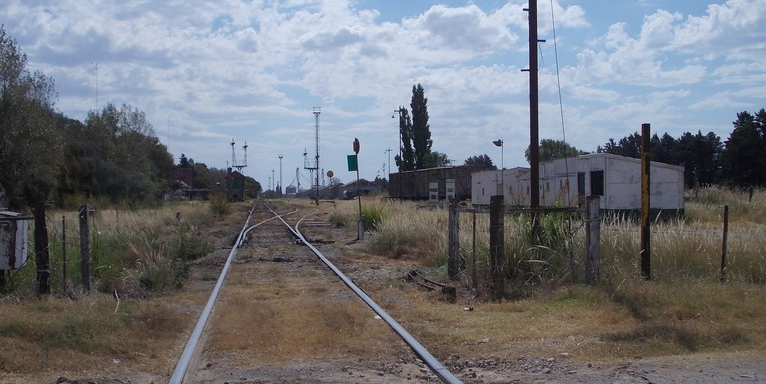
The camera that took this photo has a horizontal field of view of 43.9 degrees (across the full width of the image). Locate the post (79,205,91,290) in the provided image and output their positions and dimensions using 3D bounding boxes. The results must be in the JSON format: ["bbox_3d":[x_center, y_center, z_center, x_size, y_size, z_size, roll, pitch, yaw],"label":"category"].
[{"bbox_3d":[-3.964,0.748,12.650,0.115,1.164,0.115,-2,0,-8],"label":"post"}]

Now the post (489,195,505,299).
[{"bbox_3d":[1.404,0.683,11.670,0.165,1.271,0.150,0,0,-8],"label":"post"}]

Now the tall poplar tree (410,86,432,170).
[{"bbox_3d":[5.793,-7.317,145.000,3.400,18.445,3.400,0,0,-8],"label":"tall poplar tree"}]

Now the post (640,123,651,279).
[{"bbox_3d":[3.942,0.148,14.250,0.124,2.340,0.120,0,0,-8],"label":"post"}]

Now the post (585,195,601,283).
[{"bbox_3d":[3.040,0.700,13.750,0.190,1.275,0.180,0,0,-8],"label":"post"}]

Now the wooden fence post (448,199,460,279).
[{"bbox_3d":[1.090,0.716,14.500,0.150,1.235,0.145,0,0,-8],"label":"wooden fence post"}]

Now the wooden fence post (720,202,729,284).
[{"bbox_3d":[5.067,0.767,14.100,0.060,1.134,0.060,3,0,-8],"label":"wooden fence post"}]

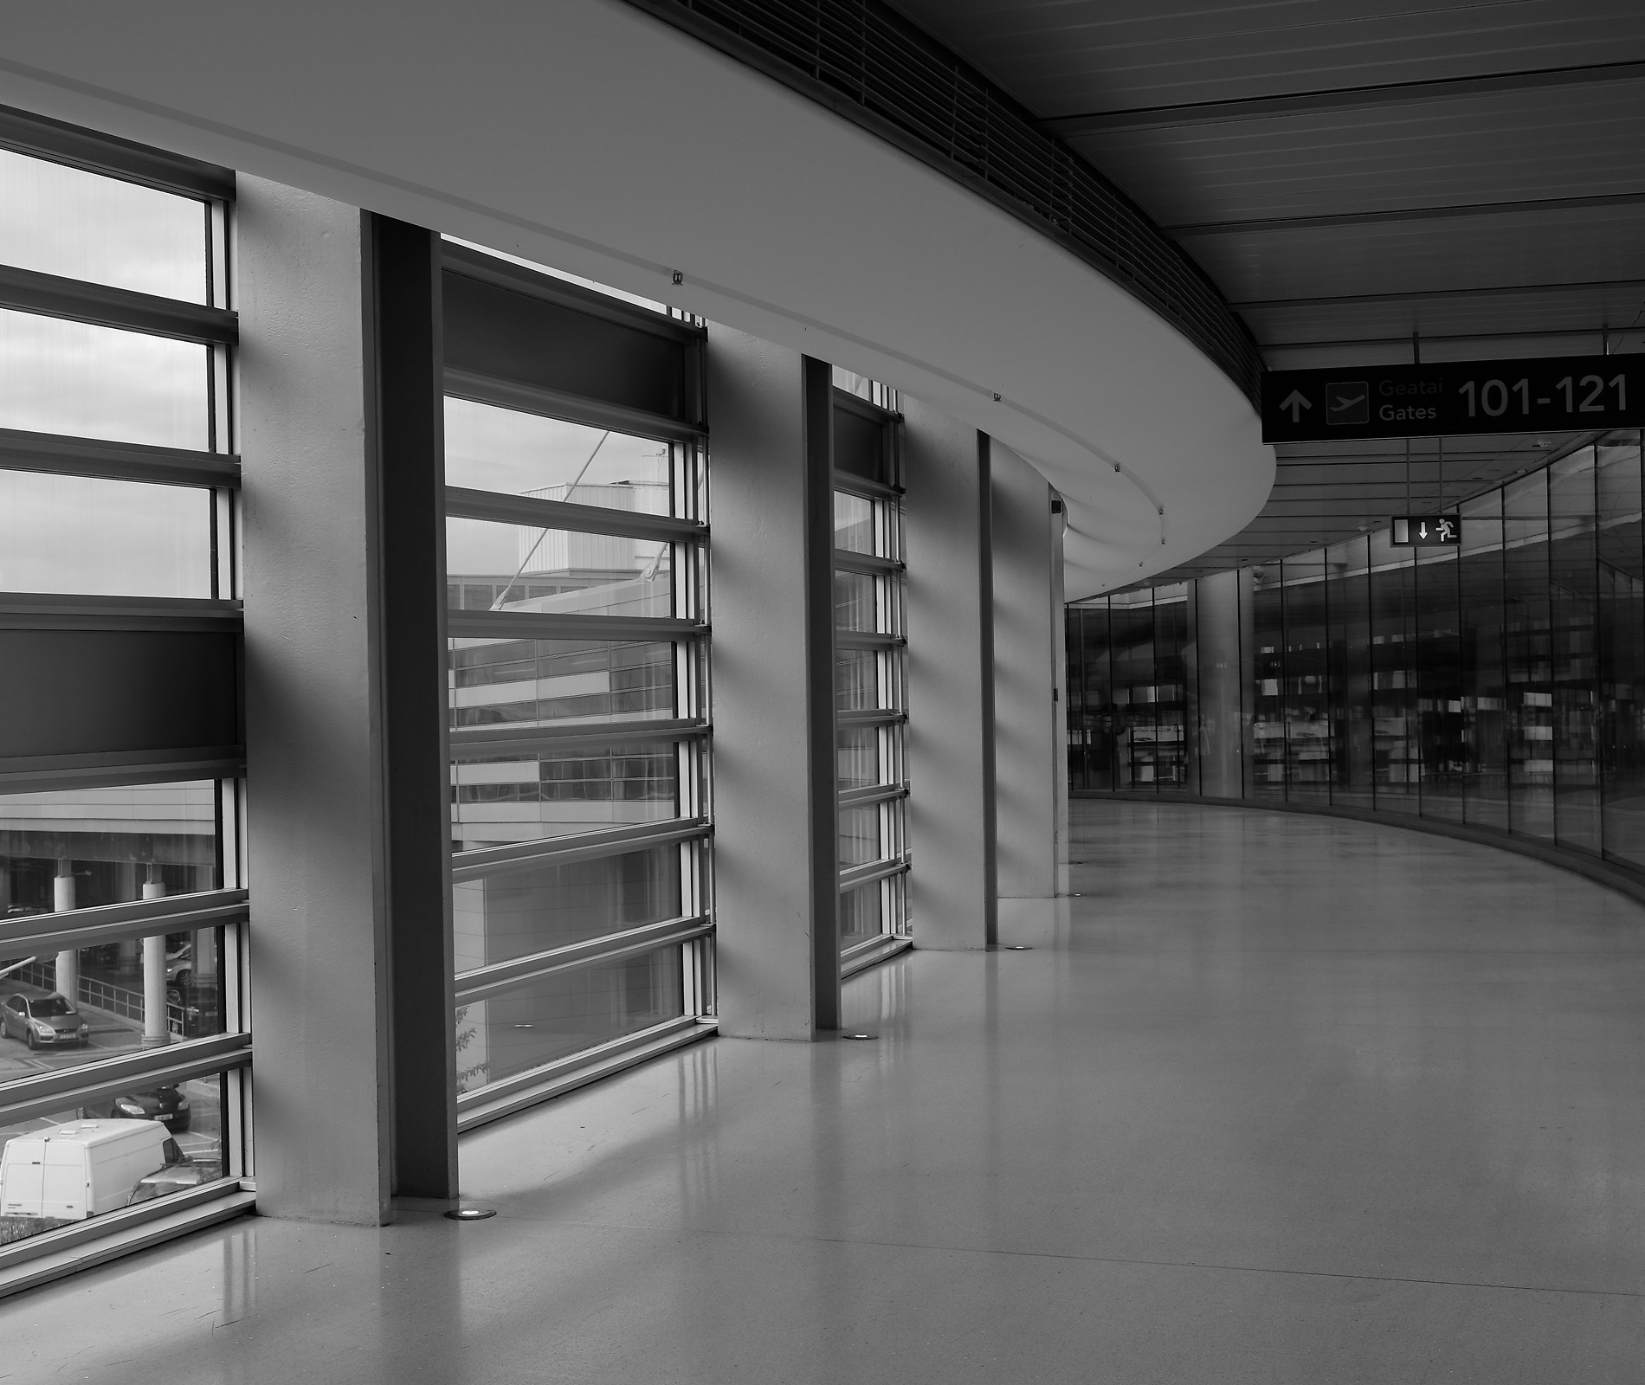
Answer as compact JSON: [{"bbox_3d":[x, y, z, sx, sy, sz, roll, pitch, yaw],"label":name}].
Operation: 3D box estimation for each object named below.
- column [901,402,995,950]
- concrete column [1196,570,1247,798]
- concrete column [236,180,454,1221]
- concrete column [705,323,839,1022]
[{"bbox_3d":[0.750,-0.068,13.721,0.420,3.100,0.402,-1,1,14],"label":"column"},{"bbox_3d":[5.305,-0.070,31.500,0.820,3.046,0.820,-1,0,0],"label":"concrete column"},{"bbox_3d":[-1.440,0.014,7.213,0.432,3.100,0.450,-1,1,22],"label":"concrete column"},{"bbox_3d":[-0.209,-0.036,10.507,0.433,3.100,0.432,-1,1,18],"label":"concrete column"}]

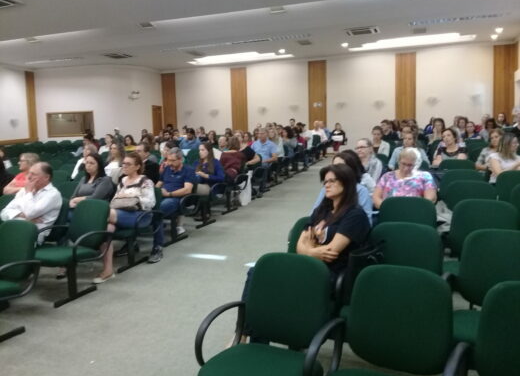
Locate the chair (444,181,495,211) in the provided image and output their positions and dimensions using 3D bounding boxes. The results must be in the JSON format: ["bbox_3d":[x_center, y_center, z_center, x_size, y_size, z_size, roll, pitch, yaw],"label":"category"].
[{"bbox_3d":[2.026,0.365,4.648,0.580,0.850,0.620,2,6,29],"label":"chair"}]

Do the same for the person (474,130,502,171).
[{"bbox_3d":[3.507,-0.266,7.001,0.500,1.270,0.800,1,5,24],"label":"person"}]

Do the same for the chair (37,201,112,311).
[{"bbox_3d":[-1.727,0.598,4.394,0.570,0.870,0.620,2,6,29],"label":"chair"}]

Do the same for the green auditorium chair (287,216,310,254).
[{"bbox_3d":[0.356,0.696,3.198,0.560,0.880,0.620,0,5,19],"label":"green auditorium chair"}]

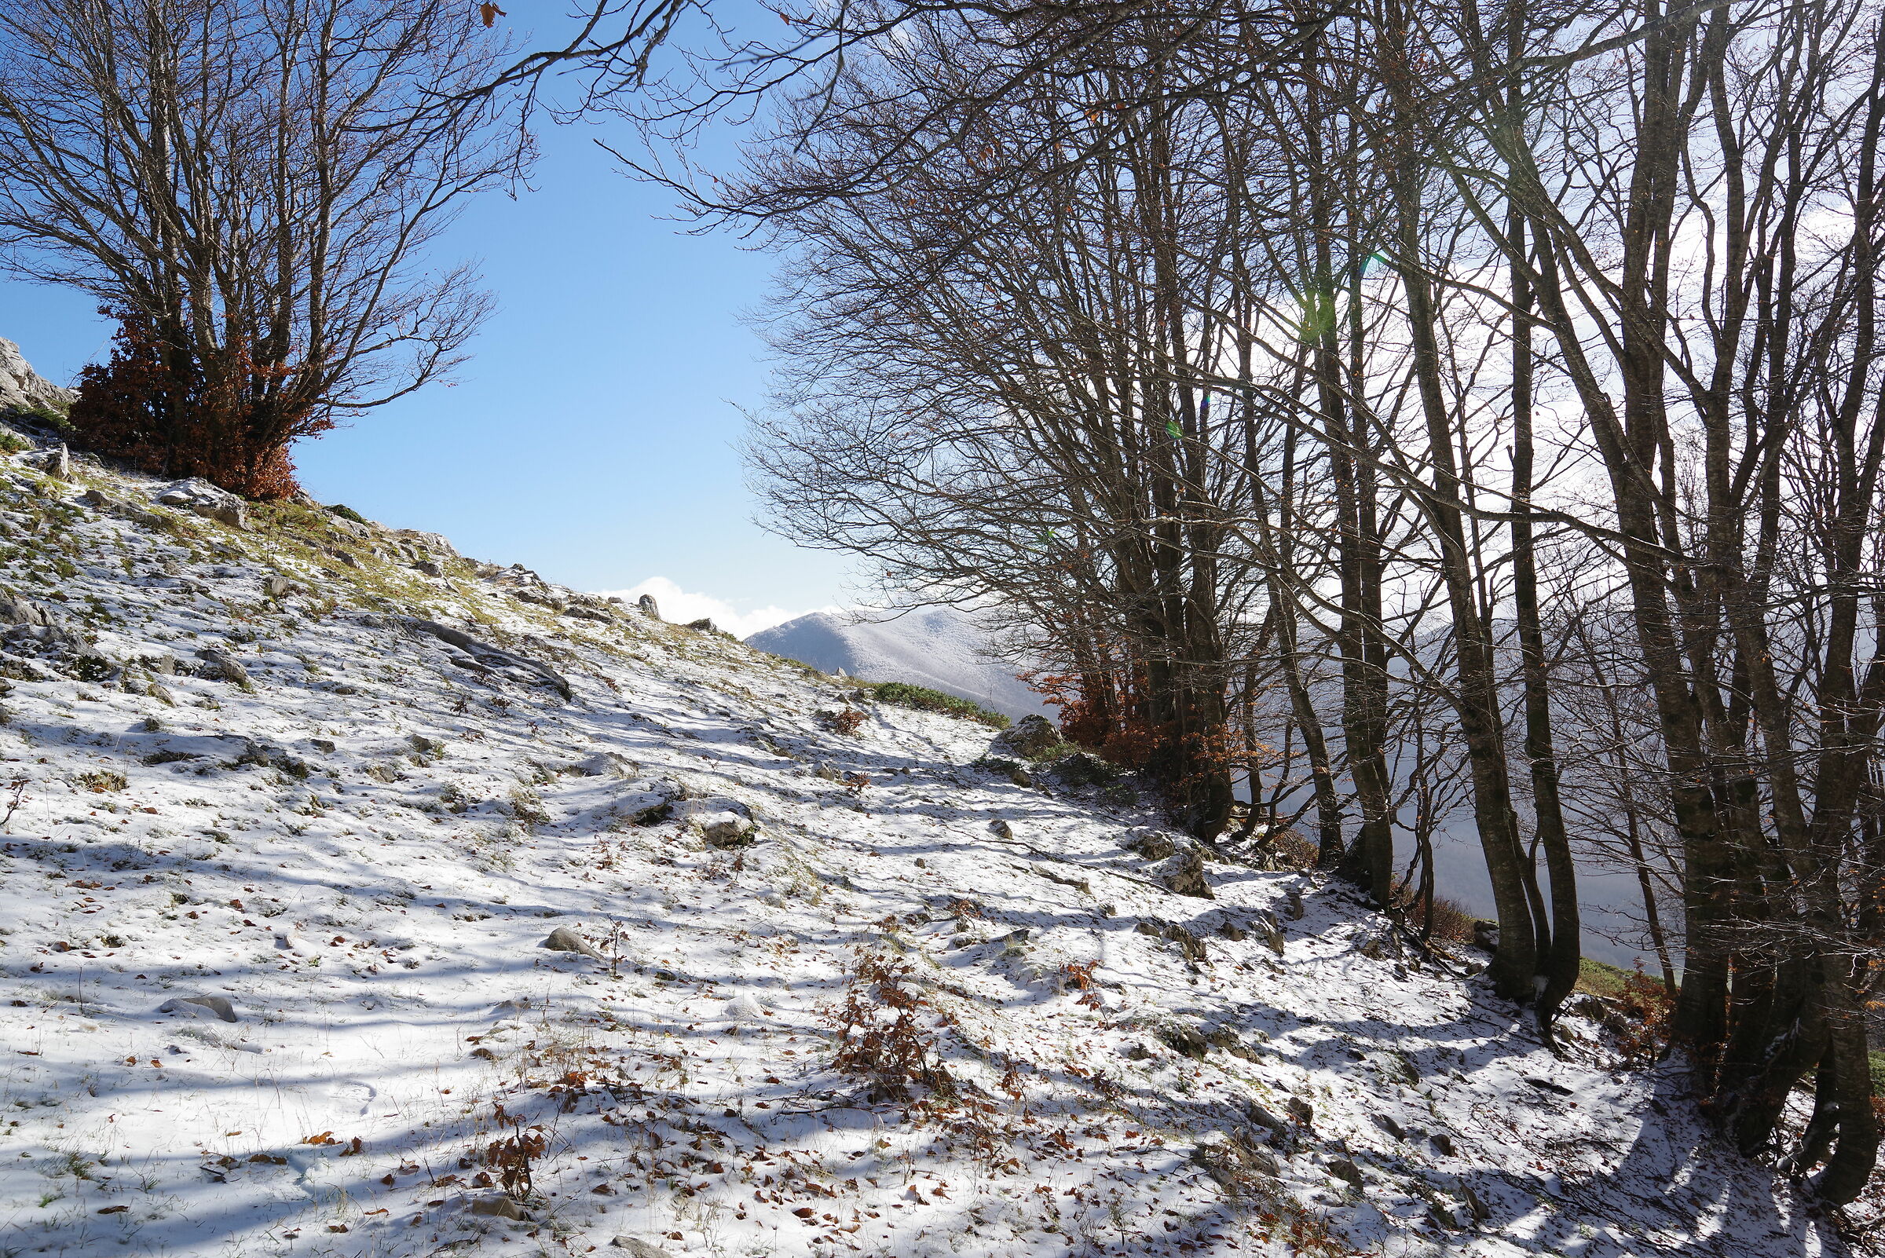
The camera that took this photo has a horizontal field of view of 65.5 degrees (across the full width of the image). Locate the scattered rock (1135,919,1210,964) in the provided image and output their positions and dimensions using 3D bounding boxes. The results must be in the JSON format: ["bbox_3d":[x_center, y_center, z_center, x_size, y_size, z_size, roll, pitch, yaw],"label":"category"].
[{"bbox_3d":[1.541,2.095,9.839,0.489,0.264,0.397,0,-2,9],"label":"scattered rock"}]

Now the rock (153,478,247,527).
[{"bbox_3d":[-11.377,-1.932,22.500,1.359,0.768,0.980,0,0,0],"label":"rock"}]

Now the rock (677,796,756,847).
[{"bbox_3d":[-1.464,1.250,9.500,0.500,0.288,0.438,0,0,0],"label":"rock"}]

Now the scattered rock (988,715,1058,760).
[{"bbox_3d":[1.425,1.858,25.341,1.160,0.750,1.059,0,-1,3],"label":"scattered rock"}]

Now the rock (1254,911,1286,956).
[{"bbox_3d":[2.591,2.410,11.593,0.248,0.335,0.254,0,-2,13],"label":"rock"}]

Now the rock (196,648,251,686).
[{"bbox_3d":[-3.942,0.206,8.034,0.297,0.207,0.242,1,-2,-26],"label":"rock"}]

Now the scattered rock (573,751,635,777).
[{"bbox_3d":[-2.160,0.857,9.330,0.382,0.154,0.311,0,-2,-13],"label":"scattered rock"}]

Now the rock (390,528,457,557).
[{"bbox_3d":[-8.318,-1.394,23.528,1.031,0.424,0.839,1,-2,-19],"label":"rock"}]

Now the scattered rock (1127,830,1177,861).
[{"bbox_3d":[2.182,2.259,15.300,0.492,0.275,0.406,0,0,0],"label":"scattered rock"}]

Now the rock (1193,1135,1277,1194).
[{"bbox_3d":[1.072,1.963,5.378,0.314,0.180,0.254,0,-2,11],"label":"rock"}]

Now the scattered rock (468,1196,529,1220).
[{"bbox_3d":[-1.135,1.478,3.750,0.155,0.055,0.110,0,0,0],"label":"scattered rock"}]

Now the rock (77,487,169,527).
[{"bbox_3d":[-7.632,-1.131,13.656,0.798,0.357,0.646,1,-2,-29],"label":"rock"}]

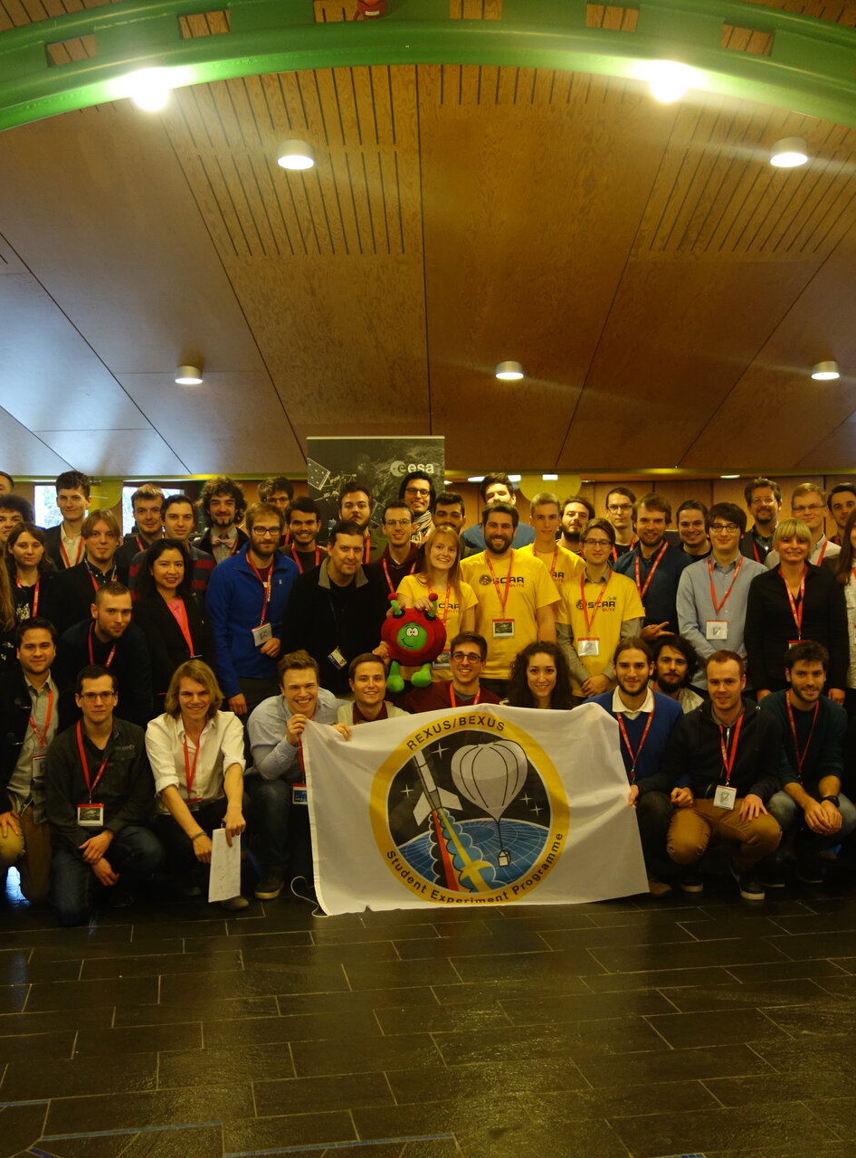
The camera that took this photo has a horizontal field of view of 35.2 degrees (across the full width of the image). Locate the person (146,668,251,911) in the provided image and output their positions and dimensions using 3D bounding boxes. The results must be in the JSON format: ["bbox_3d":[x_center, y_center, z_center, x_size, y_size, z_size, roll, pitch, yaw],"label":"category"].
[{"bbox_3d":[-1.081,0.922,6.350,0.470,1.090,0.660,0,2,-8],"label":"person"}]

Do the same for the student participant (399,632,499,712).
[{"bbox_3d":[0.109,0.856,6.600,0.520,1.200,0.650,0,2,0],"label":"student participant"}]

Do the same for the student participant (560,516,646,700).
[{"bbox_3d":[0.897,0.562,7.000,0.480,1.757,0.360,0,2,6],"label":"student participant"}]

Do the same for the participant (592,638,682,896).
[{"bbox_3d":[0.987,0.840,6.320,0.520,1.143,0.660,0,2,6],"label":"participant"}]

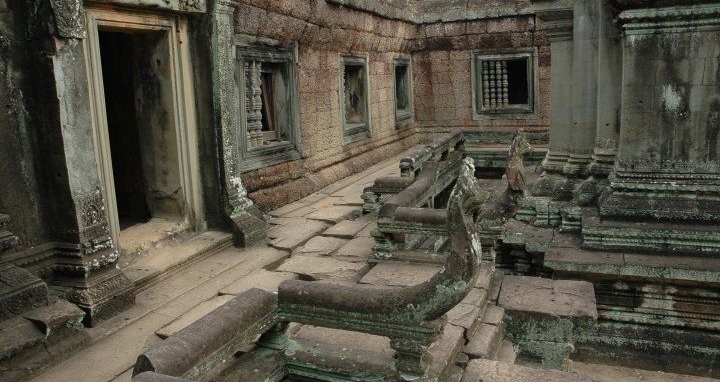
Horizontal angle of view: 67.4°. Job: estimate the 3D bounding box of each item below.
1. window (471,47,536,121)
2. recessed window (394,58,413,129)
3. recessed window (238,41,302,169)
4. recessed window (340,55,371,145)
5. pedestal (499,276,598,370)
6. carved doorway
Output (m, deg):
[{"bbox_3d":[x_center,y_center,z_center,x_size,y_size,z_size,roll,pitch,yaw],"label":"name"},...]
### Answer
[{"bbox_3d":[3.679,-2.695,13.645,1.628,1.678,0.300,2,12,21],"label":"window"},{"bbox_3d":[0.992,-2.463,13.551,0.300,1.711,1.562,2,12,21],"label":"recessed window"},{"bbox_3d":[-1.326,-1.204,7.569,0.300,1.636,1.645,2,12,21],"label":"recessed window"},{"bbox_3d":[-0.164,-1.808,10.569,0.300,1.636,1.545,2,12,21],"label":"recessed window"},{"bbox_3d":[1.454,1.014,4.230,0.676,0.437,0.685,2,12,21],"label":"pedestal"},{"bbox_3d":[-2.091,-0.569,5.136,0.390,2.153,1.303,2,12,21],"label":"carved doorway"}]

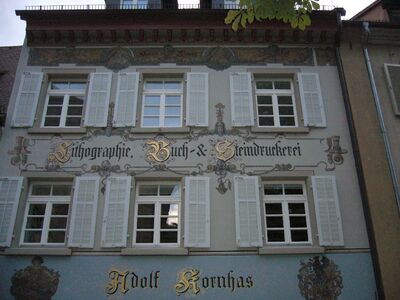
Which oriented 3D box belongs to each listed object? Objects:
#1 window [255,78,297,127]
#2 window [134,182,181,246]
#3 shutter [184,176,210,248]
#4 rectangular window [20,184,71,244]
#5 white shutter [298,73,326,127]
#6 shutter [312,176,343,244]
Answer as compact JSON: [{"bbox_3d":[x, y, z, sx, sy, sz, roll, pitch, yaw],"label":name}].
[{"bbox_3d":[2.132,-1.295,11.402,1.082,1.533,0.100,0,-24,-1],"label":"window"},{"bbox_3d":[-1.042,1.595,10.091,1.135,1.653,0.100,0,-24,-1],"label":"window"},{"bbox_3d":[-0.071,1.541,10.256,0.623,1.823,0.050,0,-23,0],"label":"shutter"},{"bbox_3d":[-3.880,1.629,10.358,1.135,1.667,0.100,0,-23,0],"label":"rectangular window"},{"bbox_3d":[3.198,-1.455,11.569,0.586,1.772,0.050,0,-23,0],"label":"white shutter"},{"bbox_3d":[3.229,1.535,10.275,0.612,1.823,0.050,0,-23,0],"label":"shutter"}]

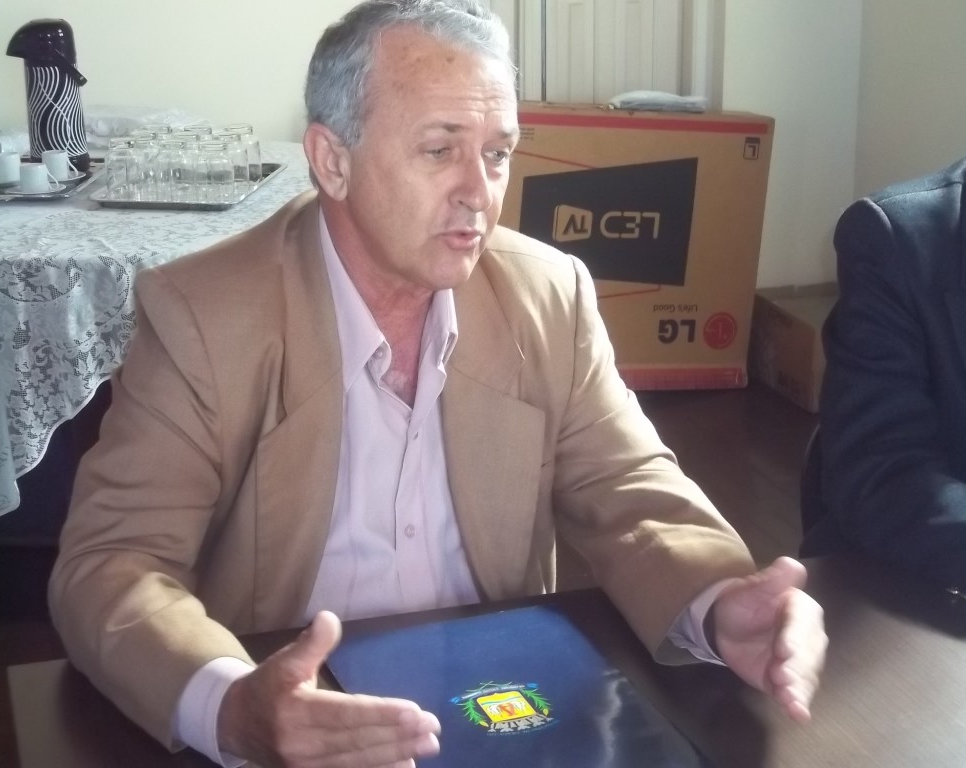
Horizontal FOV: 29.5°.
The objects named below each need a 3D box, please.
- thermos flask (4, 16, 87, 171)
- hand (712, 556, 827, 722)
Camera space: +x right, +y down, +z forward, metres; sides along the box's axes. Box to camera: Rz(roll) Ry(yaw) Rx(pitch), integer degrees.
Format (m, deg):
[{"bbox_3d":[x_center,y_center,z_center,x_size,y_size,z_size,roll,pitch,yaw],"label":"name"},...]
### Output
[{"bbox_3d":[-0.917,-0.614,3.884,0.162,0.317,0.130,-5,16,-17],"label":"thermos flask"},{"bbox_3d":[0.205,0.182,1.305,0.082,0.102,0.168,-4,16,-11],"label":"hand"}]

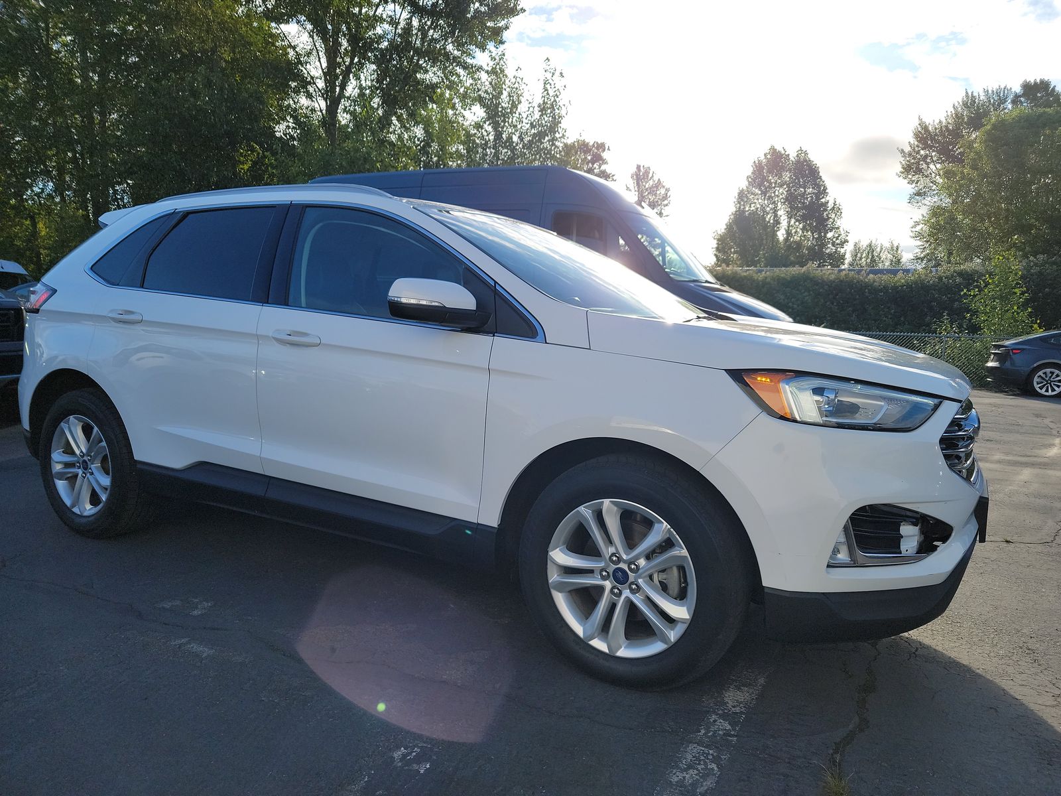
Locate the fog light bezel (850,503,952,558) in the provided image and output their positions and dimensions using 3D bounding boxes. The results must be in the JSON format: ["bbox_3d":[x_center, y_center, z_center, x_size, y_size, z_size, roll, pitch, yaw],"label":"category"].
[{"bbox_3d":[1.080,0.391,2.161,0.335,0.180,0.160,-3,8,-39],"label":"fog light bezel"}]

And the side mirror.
[{"bbox_3d":[-0.311,-0.319,2.490,0.200,0.175,0.260,8,8,43],"label":"side mirror"}]

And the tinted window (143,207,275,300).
[{"bbox_3d":[-1.442,-0.647,3.309,0.720,0.440,0.050,5,-16,28],"label":"tinted window"}]

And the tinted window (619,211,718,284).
[{"bbox_3d":[1.542,-1.604,7.911,0.200,0.934,1.700,-39,-11,22],"label":"tinted window"}]

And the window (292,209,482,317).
[{"bbox_3d":[-0.544,-0.520,2.797,0.970,0.490,0.060,5,-15,28],"label":"window"}]

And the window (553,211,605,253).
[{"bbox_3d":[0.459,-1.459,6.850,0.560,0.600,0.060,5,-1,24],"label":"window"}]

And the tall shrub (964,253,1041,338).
[{"bbox_3d":[10.909,-1.845,17.000,1.674,3.015,1.590,6,7,33],"label":"tall shrub"}]

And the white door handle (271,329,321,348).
[{"bbox_3d":[-0.899,-0.228,2.853,0.250,0.050,0.055,5,7,28],"label":"white door handle"}]

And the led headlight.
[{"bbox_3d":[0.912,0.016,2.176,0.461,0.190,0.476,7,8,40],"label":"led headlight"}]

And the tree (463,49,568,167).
[{"bbox_3d":[-0.465,-6.635,25.000,3.425,10.189,3.425,2,6,-1],"label":"tree"}]

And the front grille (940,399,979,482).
[{"bbox_3d":[1.531,0.121,2.644,0.150,0.320,1.000,5,7,28],"label":"front grille"}]

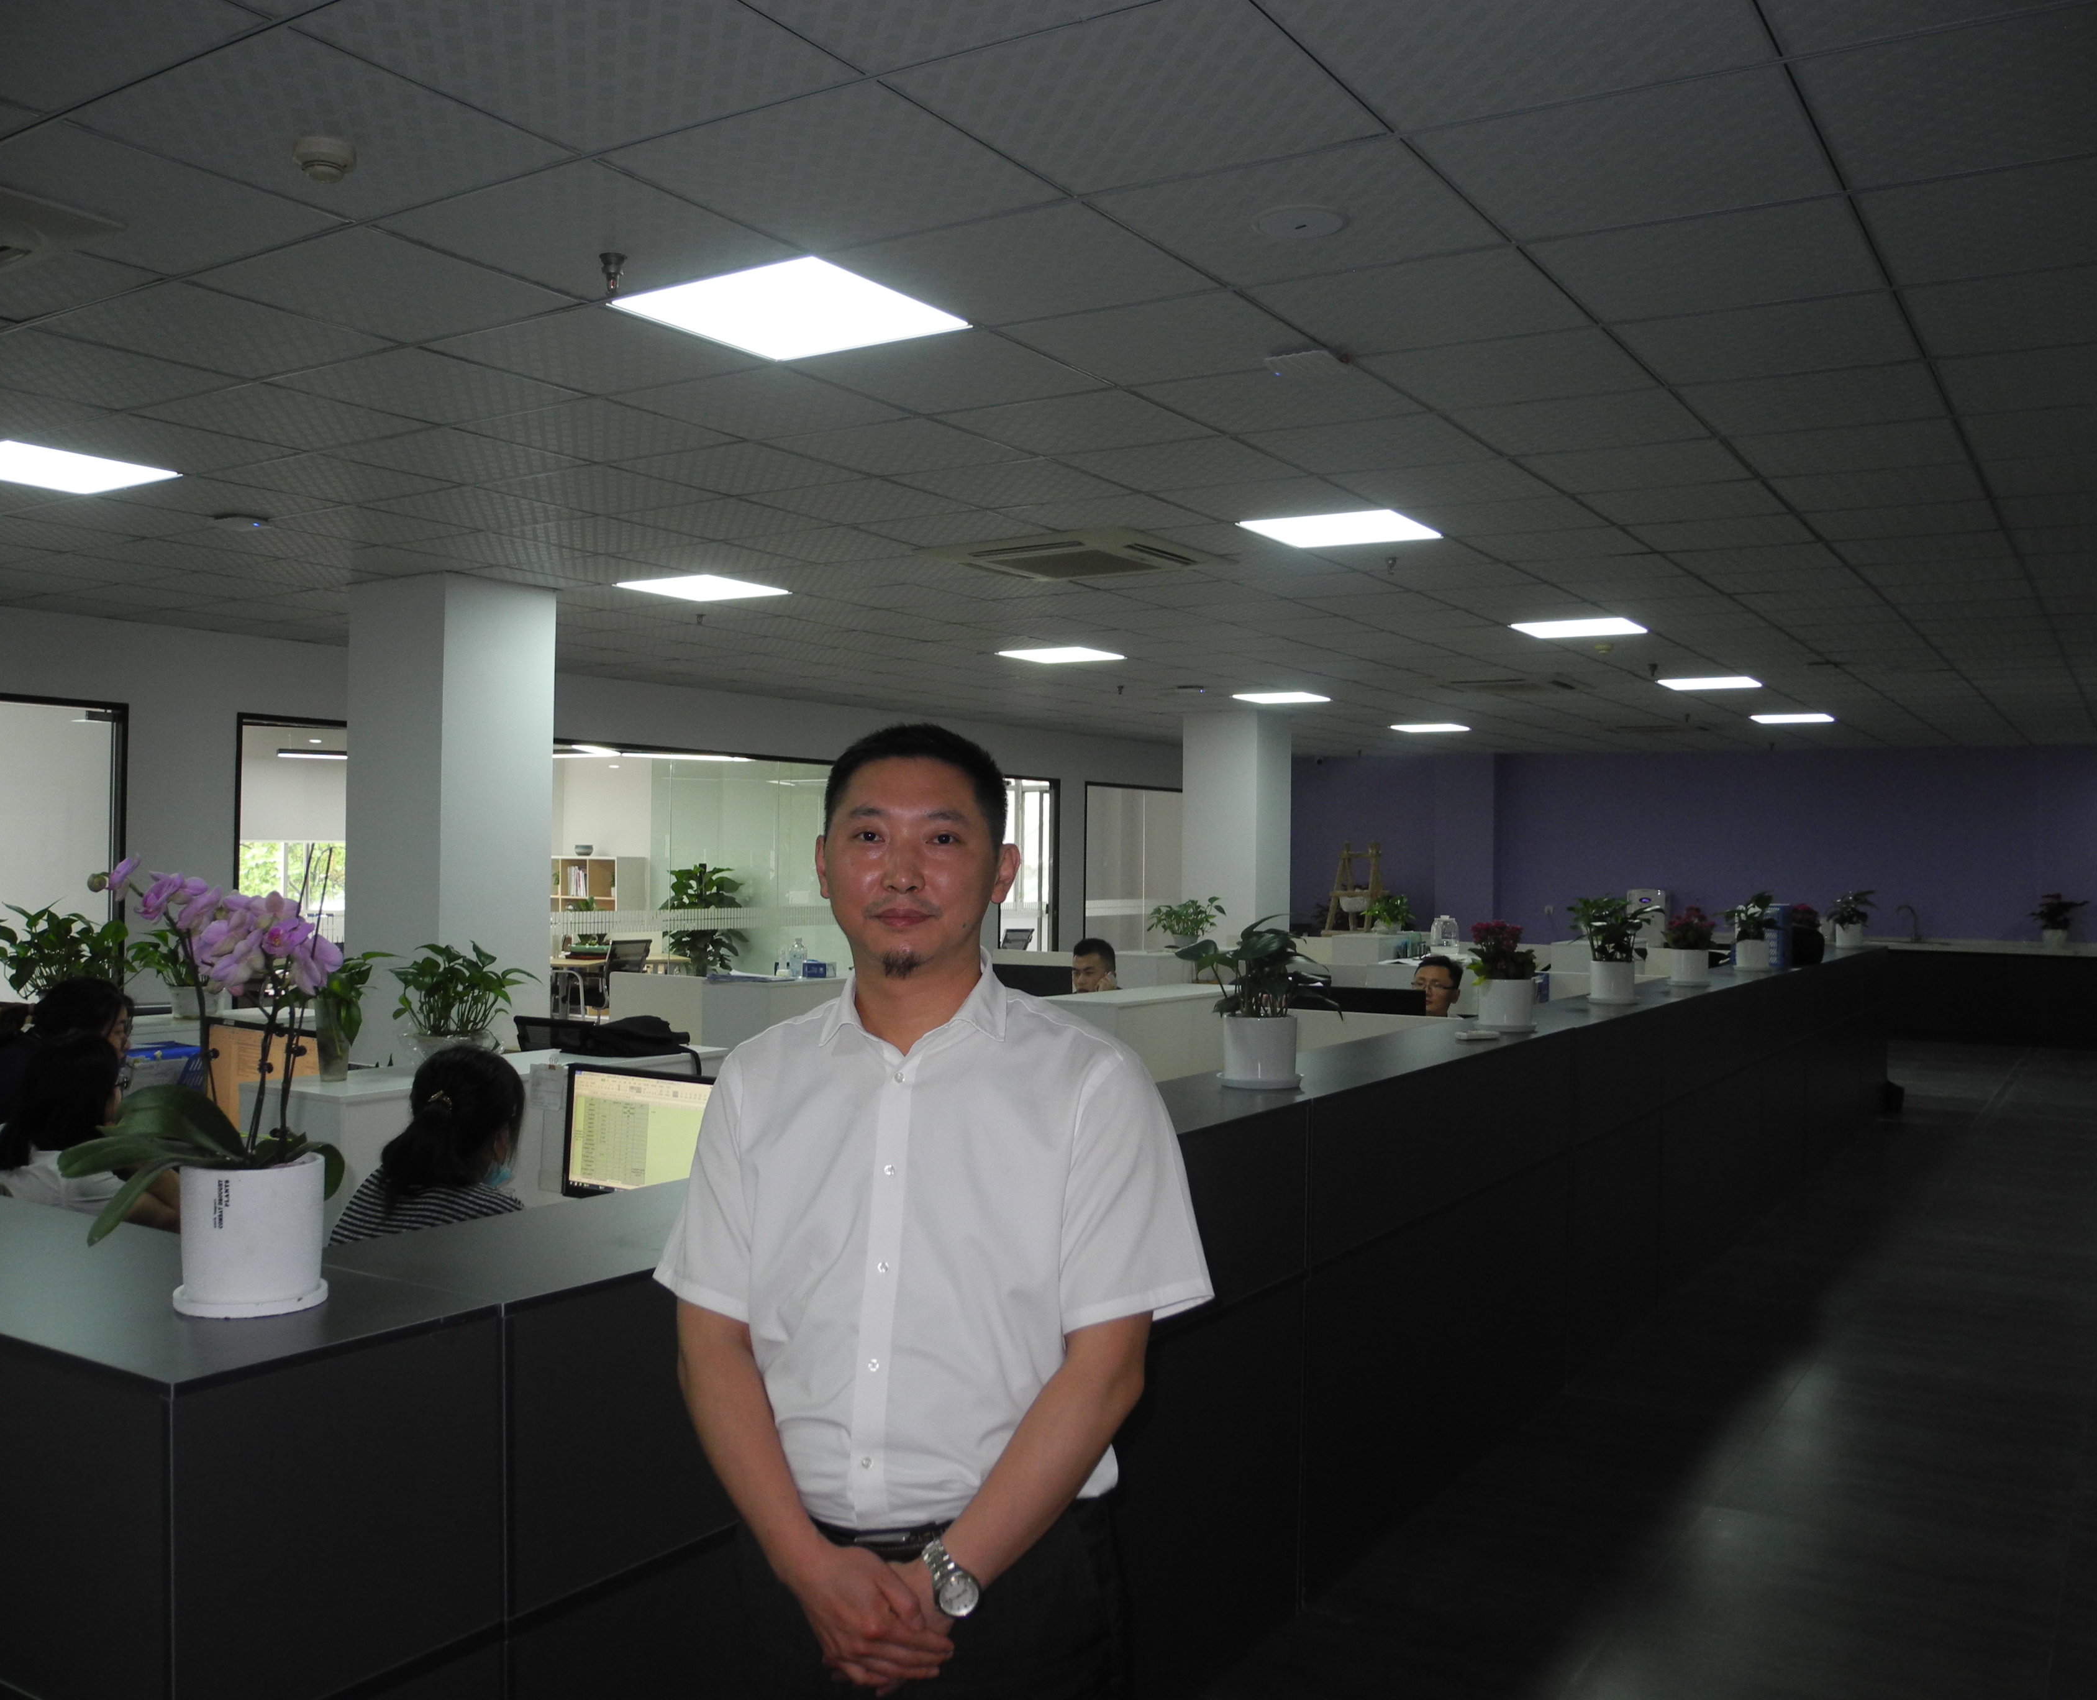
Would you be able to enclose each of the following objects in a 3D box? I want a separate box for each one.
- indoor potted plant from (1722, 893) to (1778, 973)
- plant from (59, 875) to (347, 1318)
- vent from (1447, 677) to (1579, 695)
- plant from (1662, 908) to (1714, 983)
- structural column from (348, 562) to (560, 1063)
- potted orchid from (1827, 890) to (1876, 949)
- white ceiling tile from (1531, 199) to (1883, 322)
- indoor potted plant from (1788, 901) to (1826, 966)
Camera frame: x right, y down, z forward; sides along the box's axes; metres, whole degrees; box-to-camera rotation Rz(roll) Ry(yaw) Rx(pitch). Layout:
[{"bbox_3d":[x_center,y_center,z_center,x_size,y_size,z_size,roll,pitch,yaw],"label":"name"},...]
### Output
[{"bbox_3d":[3.390,0.393,8.850,0.270,0.385,0.240,1,0,21],"label":"indoor potted plant"},{"bbox_3d":[-0.931,0.256,2.020,0.285,0.500,0.250,1,0,-25],"label":"plant"},{"bbox_3d":[3.009,-1.051,12.066,0.850,0.060,0.850,1,0,32],"label":"vent"},{"bbox_3d":[2.680,0.405,7.660,0.220,0.325,0.220,1,0,19],"label":"plant"},{"bbox_3d":[-2.640,0.200,8.043,0.670,2.742,0.600,1,0,32],"label":"structural column"},{"bbox_3d":[5.108,0.444,11.650,0.295,0.371,0.280,1,0,0],"label":"potted orchid"},{"bbox_3d":[1.278,-1.128,3.532,0.600,0.020,0.600,1,0,32],"label":"white ceiling tile"},{"bbox_3d":[3.940,0.433,9.550,0.220,0.340,0.210,1,0,22],"label":"indoor potted plant"}]

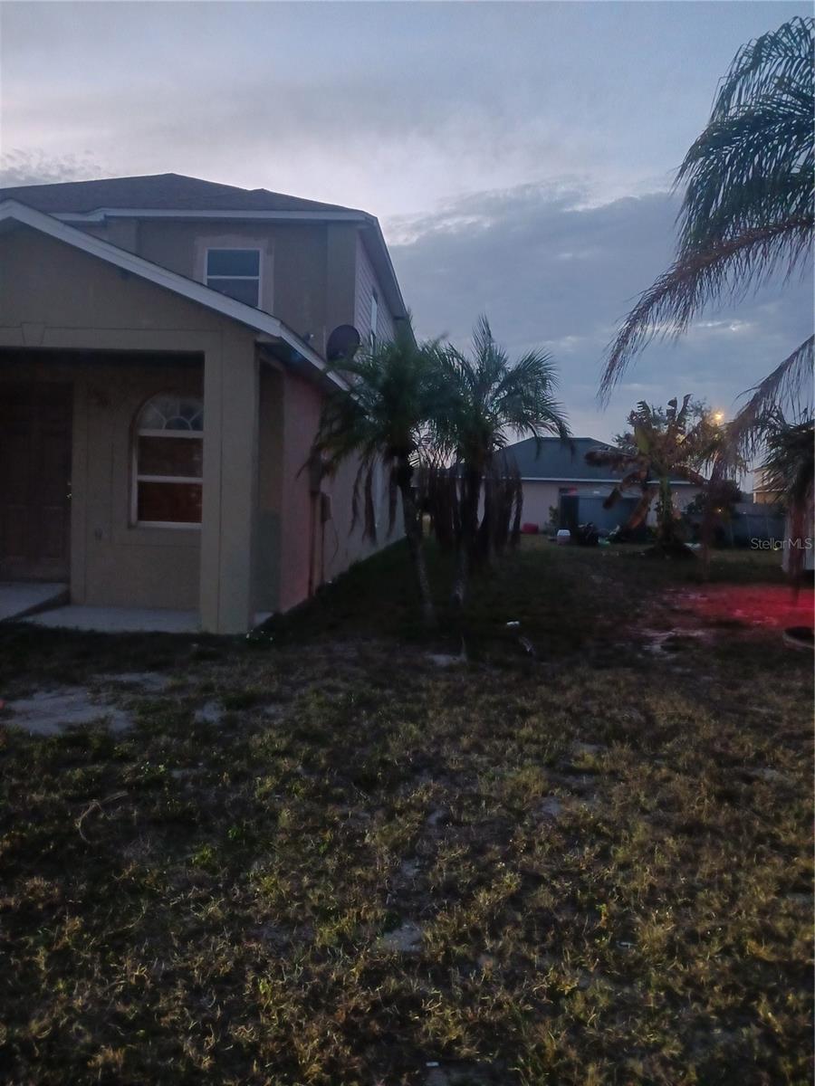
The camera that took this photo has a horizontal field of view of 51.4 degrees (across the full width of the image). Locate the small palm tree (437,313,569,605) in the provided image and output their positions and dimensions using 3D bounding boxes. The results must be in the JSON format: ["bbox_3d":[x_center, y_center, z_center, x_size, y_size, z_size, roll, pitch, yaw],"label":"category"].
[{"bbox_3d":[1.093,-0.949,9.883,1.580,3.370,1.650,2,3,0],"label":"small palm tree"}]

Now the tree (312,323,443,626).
[{"bbox_3d":[-0.297,-0.653,8.288,1.280,2.970,1.400,2,3,0],"label":"tree"}]

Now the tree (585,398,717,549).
[{"bbox_3d":[7.303,-2.088,25.366,3.960,4.540,3.400,2,3,0],"label":"tree"}]

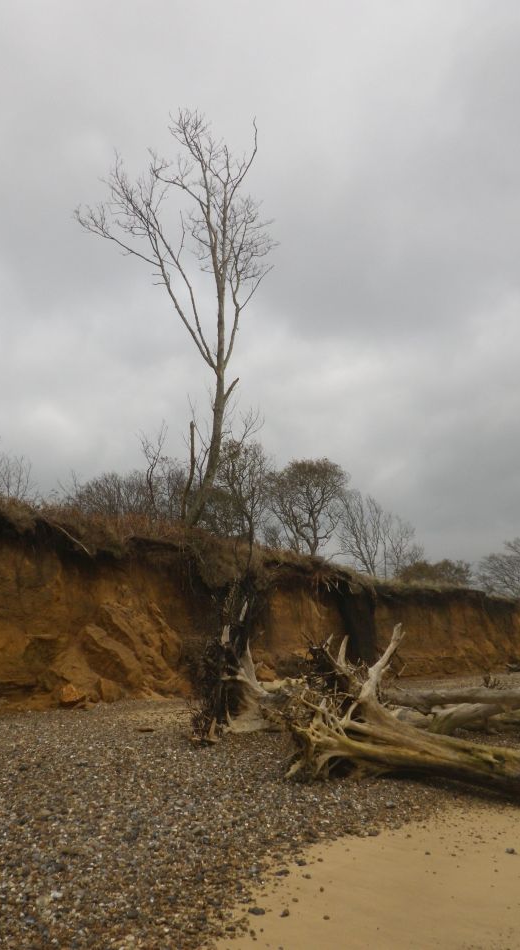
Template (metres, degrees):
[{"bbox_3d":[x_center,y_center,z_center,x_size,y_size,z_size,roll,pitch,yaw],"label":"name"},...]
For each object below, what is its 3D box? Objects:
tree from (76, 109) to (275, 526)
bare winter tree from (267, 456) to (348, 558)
[{"bbox_3d":[-2.673,-5.519,22.440,6.330,14.470,5.200,0,-14,0],"label":"tree"},{"bbox_3d":[2.605,1.738,38.685,4.260,5.470,4.200,0,-14,0],"label":"bare winter tree"}]

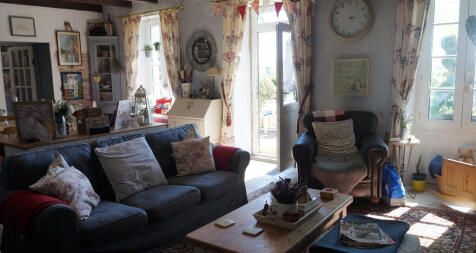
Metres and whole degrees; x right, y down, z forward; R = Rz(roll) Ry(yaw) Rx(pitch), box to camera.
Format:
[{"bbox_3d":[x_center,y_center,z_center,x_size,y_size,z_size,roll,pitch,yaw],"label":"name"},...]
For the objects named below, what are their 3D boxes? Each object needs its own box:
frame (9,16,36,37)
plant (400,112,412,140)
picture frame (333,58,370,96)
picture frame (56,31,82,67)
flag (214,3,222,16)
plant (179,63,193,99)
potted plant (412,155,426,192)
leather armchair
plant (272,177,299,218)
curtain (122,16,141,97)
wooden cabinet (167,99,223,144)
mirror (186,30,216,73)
[{"bbox_3d":[-3.372,-1.569,5.618,0.025,0.290,0.370,5,12,34],"label":"frame"},{"bbox_3d":[1.850,0.010,3.925,0.115,0.280,0.115,5,12,34],"label":"plant"},{"bbox_3d":[1.397,-0.602,4.396,0.430,0.440,0.030,5,12,34],"label":"picture frame"},{"bbox_3d":[-3.143,-1.449,6.669,0.025,0.621,0.444,6,13,36],"label":"picture frame"},{"bbox_3d":[-0.278,-1.704,5.209,0.115,0.185,0.040,5,12,34],"label":"flag"},{"bbox_3d":[-0.860,-0.722,5.762,0.210,0.535,0.210,5,12,34],"label":"plant"},{"bbox_3d":[2.163,0.548,4.232,0.147,0.433,0.140,6,13,36],"label":"potted plant"},{"bbox_3d":[1.250,0.311,4.319,0.970,0.910,0.800,2,11,19],"label":"leather armchair"},{"bbox_3d":[0.333,0.495,2.580,0.200,0.280,0.195,-2,10,0],"label":"plant"},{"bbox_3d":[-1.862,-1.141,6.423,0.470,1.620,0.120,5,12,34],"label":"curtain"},{"bbox_3d":[-0.693,0.039,5.901,0.787,0.973,0.448,6,13,36],"label":"wooden cabinet"},{"bbox_3d":[-0.566,-1.175,5.608,0.620,0.645,0.040,5,12,34],"label":"mirror"}]

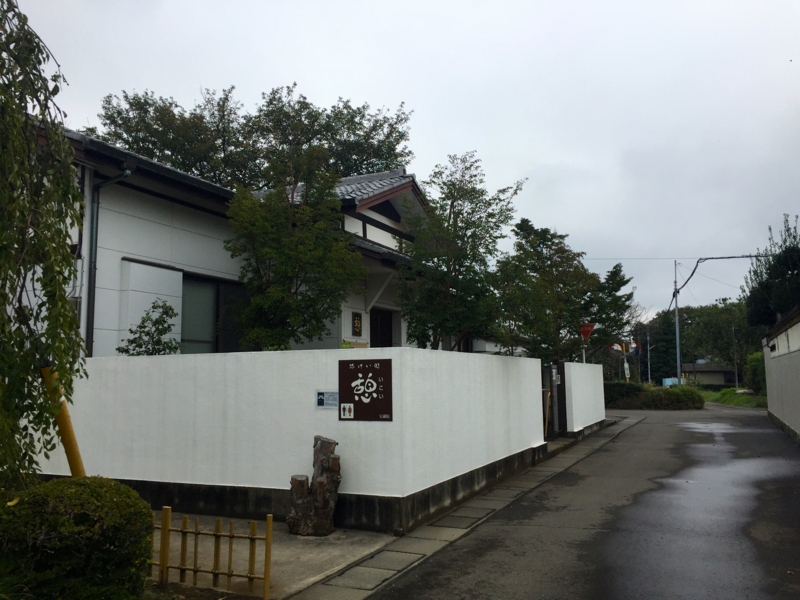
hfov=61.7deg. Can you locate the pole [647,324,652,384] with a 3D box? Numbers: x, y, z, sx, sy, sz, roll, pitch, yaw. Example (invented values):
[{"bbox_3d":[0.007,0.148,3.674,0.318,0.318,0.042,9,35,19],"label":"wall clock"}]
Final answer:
[{"bbox_3d":[19.324,4.561,52.103,0.180,5.300,0.180,-1,-6,0],"label":"pole"}]

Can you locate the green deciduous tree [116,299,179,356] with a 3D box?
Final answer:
[{"bbox_3d":[-3.557,1.260,9.422,1.150,2.500,1.150,-1,-6,0],"label":"green deciduous tree"}]

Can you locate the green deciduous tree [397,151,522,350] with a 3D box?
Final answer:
[{"bbox_3d":[0.982,0.096,10.953,2.100,5.150,2.100,-1,-6,0],"label":"green deciduous tree"}]

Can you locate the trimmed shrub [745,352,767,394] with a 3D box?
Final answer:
[{"bbox_3d":[18.188,3.757,33.991,1.700,2.350,1.700,-1,-6,0],"label":"trimmed shrub"}]

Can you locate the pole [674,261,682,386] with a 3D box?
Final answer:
[{"bbox_3d":[14.558,1.638,35.113,0.200,7.400,0.200,-1,-6,0],"label":"pole"}]

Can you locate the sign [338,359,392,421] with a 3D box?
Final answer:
[{"bbox_3d":[-0.361,0.940,6.955,0.610,0.625,0.030,-3,-7,23],"label":"sign"}]

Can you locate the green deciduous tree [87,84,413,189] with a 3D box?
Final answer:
[{"bbox_3d":[-5.532,-1.831,24.576,12.000,12.400,9.000,-1,-6,0],"label":"green deciduous tree"}]

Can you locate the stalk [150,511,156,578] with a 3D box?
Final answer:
[{"bbox_3d":[-1.868,1.875,5.078,0.040,0.520,0.040,-1,-6,0],"label":"stalk"}]

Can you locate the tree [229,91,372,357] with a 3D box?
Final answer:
[{"bbox_3d":[-1.558,-0.159,9.985,2.300,5.500,2.300,-1,-6,0],"label":"tree"}]

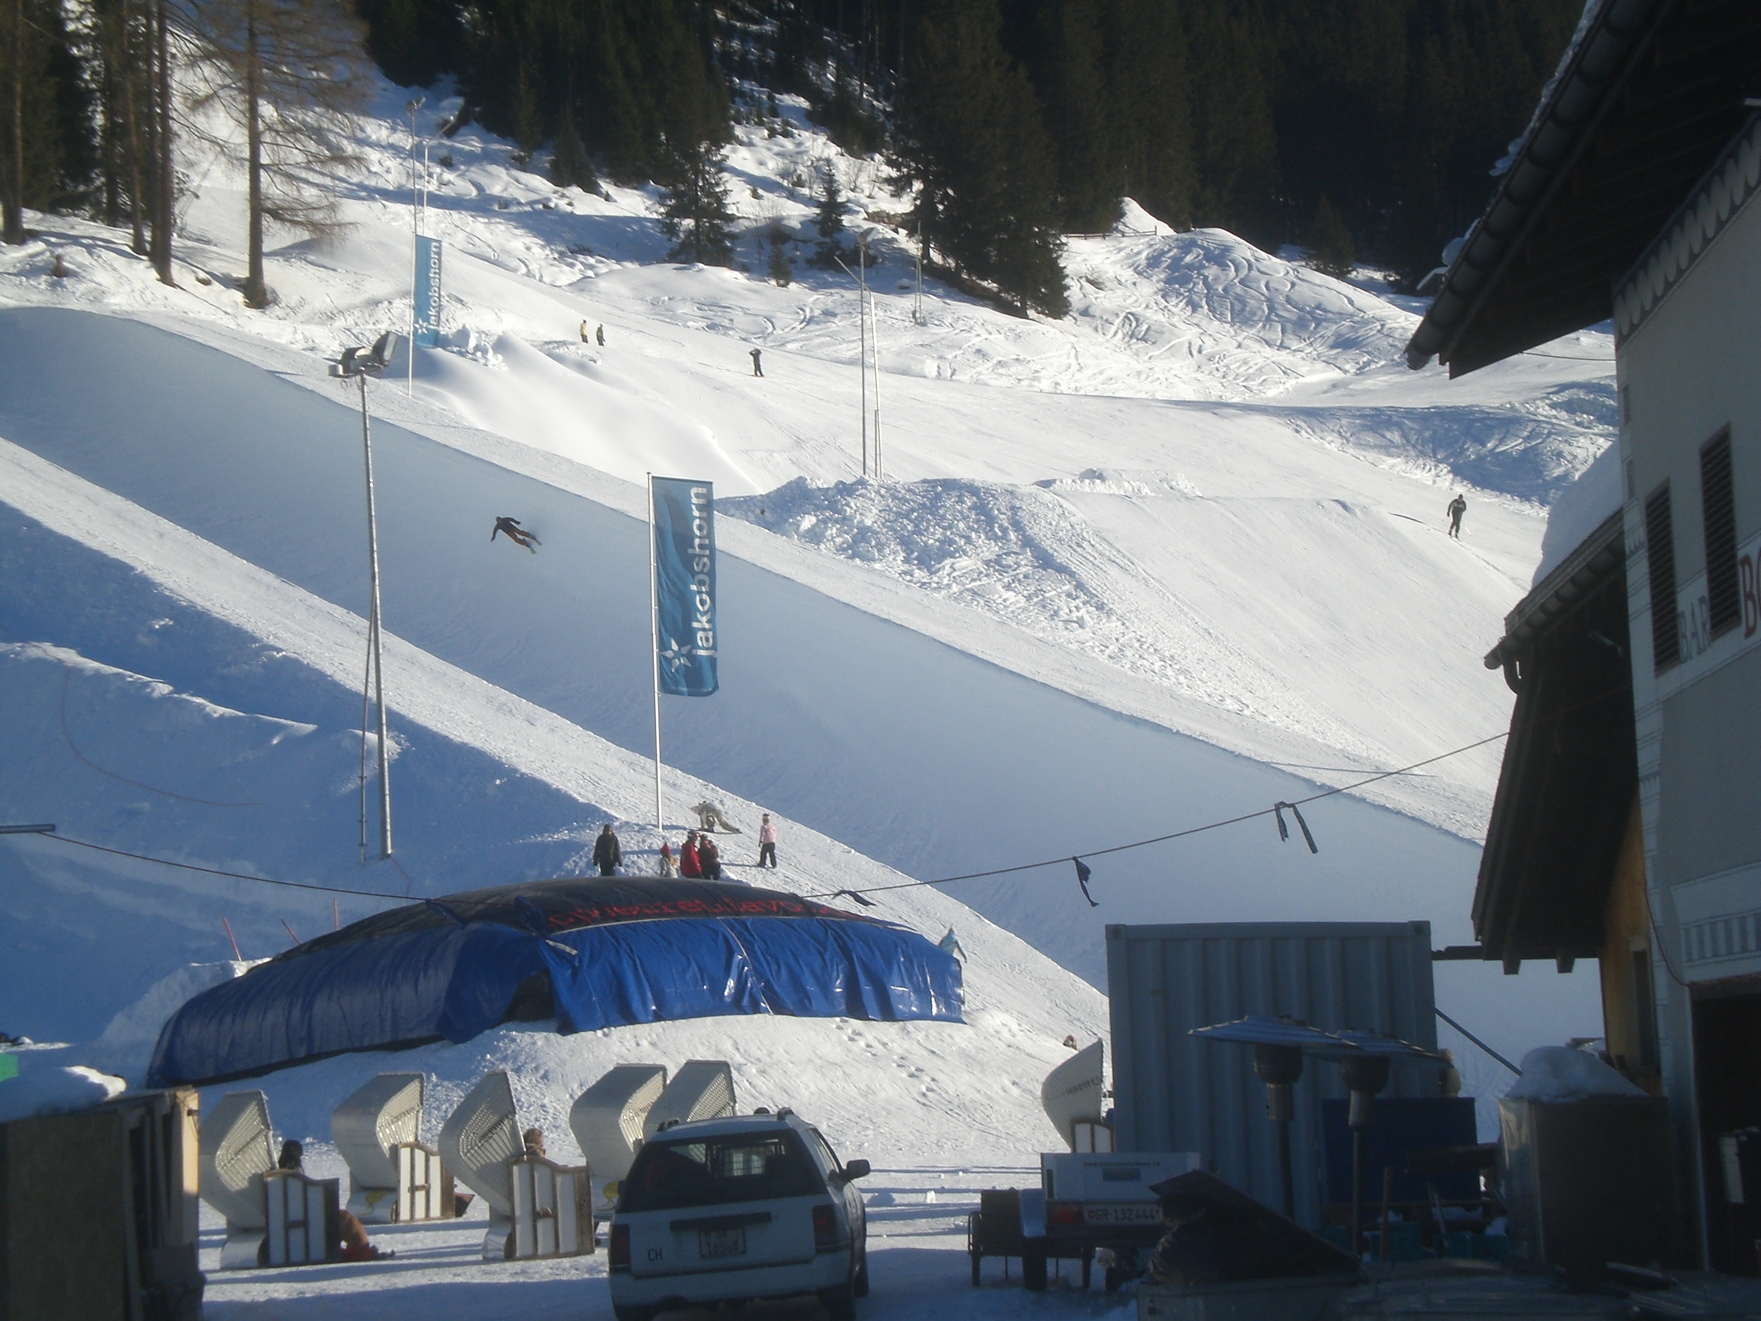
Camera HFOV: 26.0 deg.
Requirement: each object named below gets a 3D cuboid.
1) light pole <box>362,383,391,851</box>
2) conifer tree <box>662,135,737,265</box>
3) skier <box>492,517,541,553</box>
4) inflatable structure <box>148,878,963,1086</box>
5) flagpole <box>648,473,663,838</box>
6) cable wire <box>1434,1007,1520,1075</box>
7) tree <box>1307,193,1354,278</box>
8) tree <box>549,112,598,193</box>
[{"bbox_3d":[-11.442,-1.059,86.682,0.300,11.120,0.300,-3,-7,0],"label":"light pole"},{"bbox_3d":[-17.265,-43.226,360.000,7.000,12.200,6.800,-2,-7,0],"label":"conifer tree"},{"bbox_3d":[-14.142,-4.883,148.000,1.750,1.100,0.800,38,-1,-18],"label":"skier"},{"bbox_3d":[-6.566,6.344,77.000,16.000,3.700,9.500,-2,-7,0],"label":"inflatable structure"},{"bbox_3d":[-5.685,-0.184,96.571,0.120,9.270,0.120,-2,-7,0],"label":"flagpole"},{"bbox_3d":[5.158,3.290,33.000,1.000,0.060,0.060,38,-9,0],"label":"cable wire"},{"bbox_3d":[40.151,-37.760,340.000,4.200,7.600,4.200,-2,-7,0],"label":"tree"},{"bbox_3d":[-32.566,-53.887,405.000,5.100,8.800,5.000,-2,-7,0],"label":"tree"}]

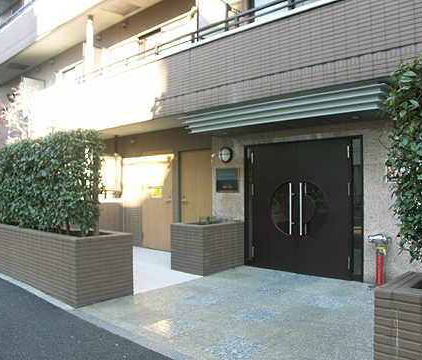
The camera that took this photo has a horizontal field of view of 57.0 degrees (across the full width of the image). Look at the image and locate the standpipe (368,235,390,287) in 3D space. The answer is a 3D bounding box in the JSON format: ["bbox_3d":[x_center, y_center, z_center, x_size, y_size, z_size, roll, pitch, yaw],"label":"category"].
[{"bbox_3d":[2.359,1.140,5.410,0.300,0.745,0.210,-1,-2,41],"label":"standpipe"}]

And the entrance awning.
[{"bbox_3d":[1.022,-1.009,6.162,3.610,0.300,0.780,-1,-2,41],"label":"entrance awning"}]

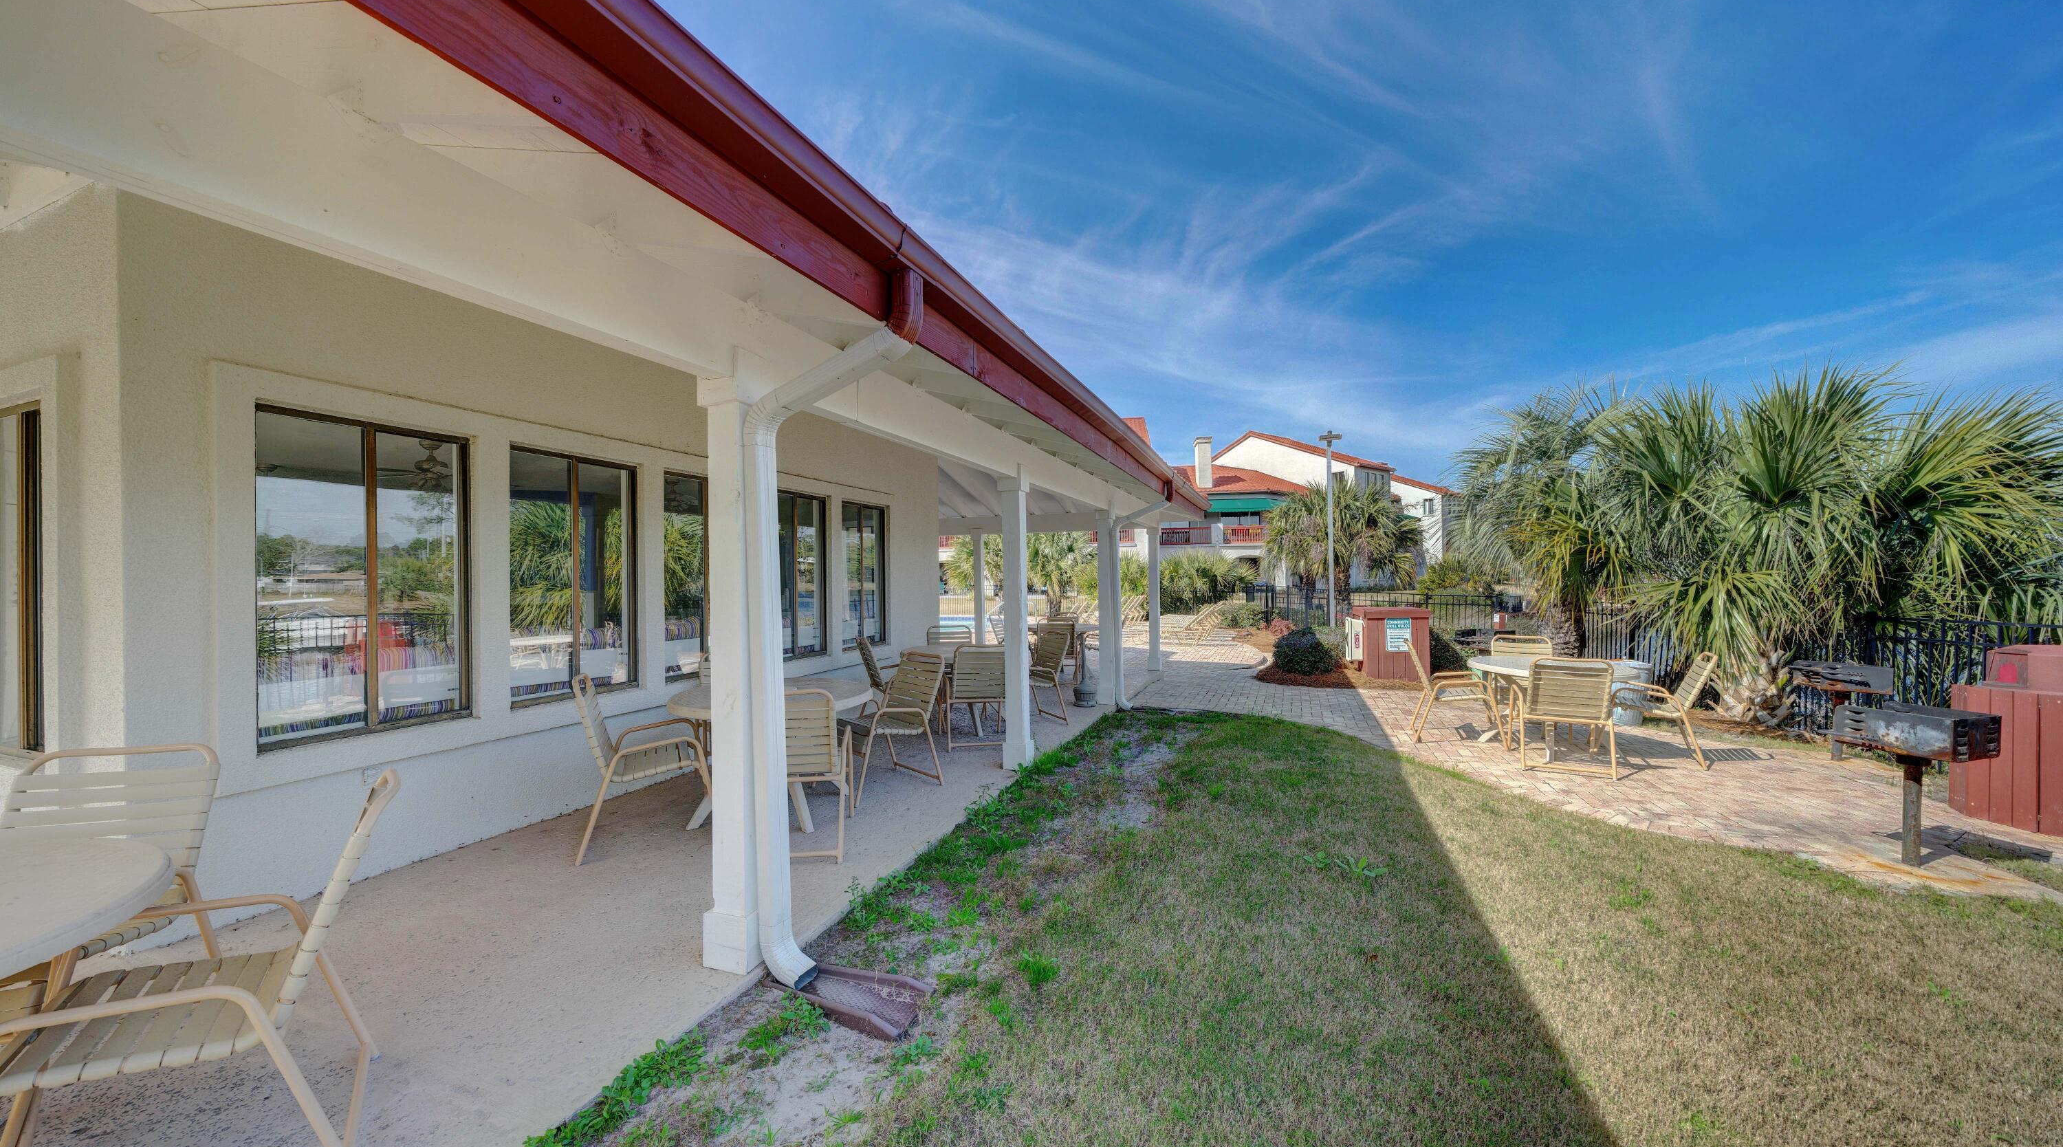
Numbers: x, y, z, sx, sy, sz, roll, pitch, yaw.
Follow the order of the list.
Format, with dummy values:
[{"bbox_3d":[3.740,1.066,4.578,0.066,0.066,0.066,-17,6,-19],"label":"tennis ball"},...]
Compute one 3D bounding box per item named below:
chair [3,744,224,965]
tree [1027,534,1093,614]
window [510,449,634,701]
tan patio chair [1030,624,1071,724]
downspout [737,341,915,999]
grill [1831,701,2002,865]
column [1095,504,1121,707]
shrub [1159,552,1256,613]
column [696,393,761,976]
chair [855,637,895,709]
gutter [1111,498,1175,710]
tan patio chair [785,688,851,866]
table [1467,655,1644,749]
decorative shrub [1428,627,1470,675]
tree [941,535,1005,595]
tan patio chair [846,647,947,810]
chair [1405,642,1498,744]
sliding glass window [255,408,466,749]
[{"bbox_3d":[-3.022,1.063,2.105,0.576,0.871,0.727,-1,-1,-25],"label":"chair"},{"bbox_3d":[0.833,-0.574,24.500,3.100,4.200,3.100,-1,-1,21],"label":"tree"},{"bbox_3d":[-2.934,0.031,4.469,0.080,1.562,0.873,-1,-1,21],"label":"window"},{"bbox_3d":[-0.057,1.050,6.904,0.750,0.915,0.590,0,0,-27],"label":"tan patio chair"},{"bbox_3d":[-0.734,0.328,2.533,0.636,2.390,0.115,-1,-1,21],"label":"downspout"},{"bbox_3d":[4.746,1.155,3.705,0.385,0.849,0.453,0,0,-13],"label":"grill"},{"bbox_3d":[0.895,0.371,7.998,0.200,2.280,0.200,-1,0,21],"label":"column"},{"bbox_3d":[5.600,0.407,22.000,3.200,2.160,2.600,-1,0,14],"label":"shrub"},{"bbox_3d":[-1.139,0.391,2.708,0.195,2.240,0.195,0,0,21],"label":"column"},{"bbox_3d":[-1.370,1.100,6.820,0.750,0.880,0.600,-1,0,-24],"label":"chair"},{"bbox_3d":[1.285,0.349,7.839,0.662,2.390,0.120,-1,-1,21],"label":"gutter"},{"bbox_3d":[-1.295,1.056,3.834,0.576,0.871,0.727,-1,-1,-7],"label":"tan patio chair"},{"bbox_3d":[4.358,1.096,5.778,1.200,0.720,1.200,-1,0,21],"label":"table"},{"bbox_3d":[6.270,1.170,10.800,1.120,0.730,1.080,0,0,30],"label":"decorative shrub"},{"bbox_3d":[-1.677,-0.760,27.000,3.300,4.200,3.300,-1,-1,21],"label":"tree"},{"bbox_3d":[-1.085,1.091,4.964,0.750,0.880,0.600,-1,0,-44],"label":"tan patio chair"},{"bbox_3d":[3.779,1.040,6.144,0.727,0.871,0.576,-1,-1,28],"label":"chair"},{"bbox_3d":[-3.405,0.024,3.555,0.080,1.580,0.900,-1,0,21],"label":"sliding glass window"}]

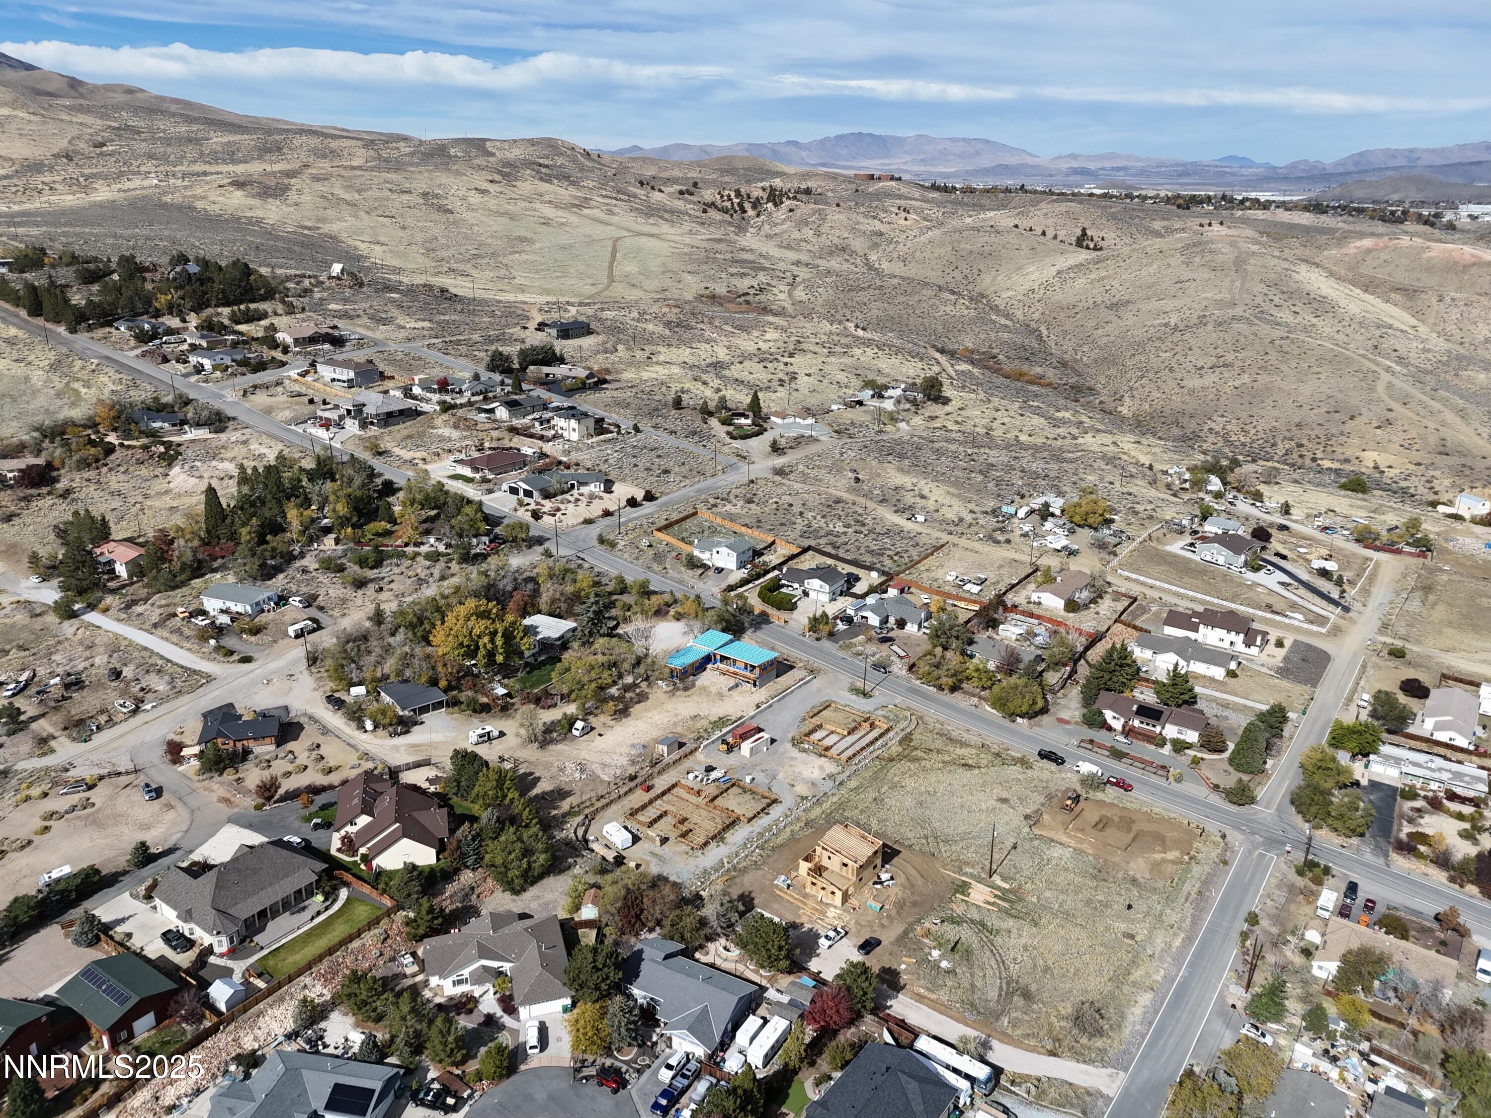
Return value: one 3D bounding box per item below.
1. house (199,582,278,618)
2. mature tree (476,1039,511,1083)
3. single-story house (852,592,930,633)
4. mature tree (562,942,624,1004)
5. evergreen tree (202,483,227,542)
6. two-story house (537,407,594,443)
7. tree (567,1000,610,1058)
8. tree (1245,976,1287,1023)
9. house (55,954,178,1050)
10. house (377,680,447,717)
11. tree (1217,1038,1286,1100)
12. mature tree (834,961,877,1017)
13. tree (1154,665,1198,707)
[{"bbox_3d":[-112.700,9.090,230.580,14.200,5.000,8.000,8,23,20],"label":"house"},{"bbox_3d":[-37.752,74.982,154.399,5.000,7.300,5.000,0,21,0],"label":"mature tree"},{"bbox_3d":[44.060,16.000,299.610,18.240,4.710,15.680,13,24,32],"label":"single-story house"},{"bbox_3d":[-22.440,60.860,151.570,8.800,9.200,8.800,0,21,0],"label":"mature tree"},{"bbox_3d":[-153.117,-13.263,298.008,6.500,17.500,6.500,0,21,0],"label":"evergreen tree"},{"bbox_3d":[-60.356,-46.716,355.481,16.000,8.100,7.200,15,25,37],"label":"two-story house"},{"bbox_3d":[-21.750,64.760,142.640,6.000,8.200,6.000,0,21,0],"label":"tree"},{"bbox_3d":[79.923,67.317,158.684,5.700,7.040,5.700,11,23,30],"label":"tree"},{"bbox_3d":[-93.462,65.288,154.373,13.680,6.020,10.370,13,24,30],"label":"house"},{"bbox_3d":[-75.338,30.894,234.254,10.620,4.130,14.170,-15,26,-35],"label":"house"},{"bbox_3d":[73.920,74.600,151.340,8.900,7.500,8.900,13,25,30],"label":"tree"},{"bbox_3d":[17.190,66.290,159.840,7.000,9.200,7.000,0,21,0],"label":"mature tree"},{"bbox_3d":[104.622,30.200,250.342,9.940,10.280,9.940,8,21,23],"label":"tree"}]

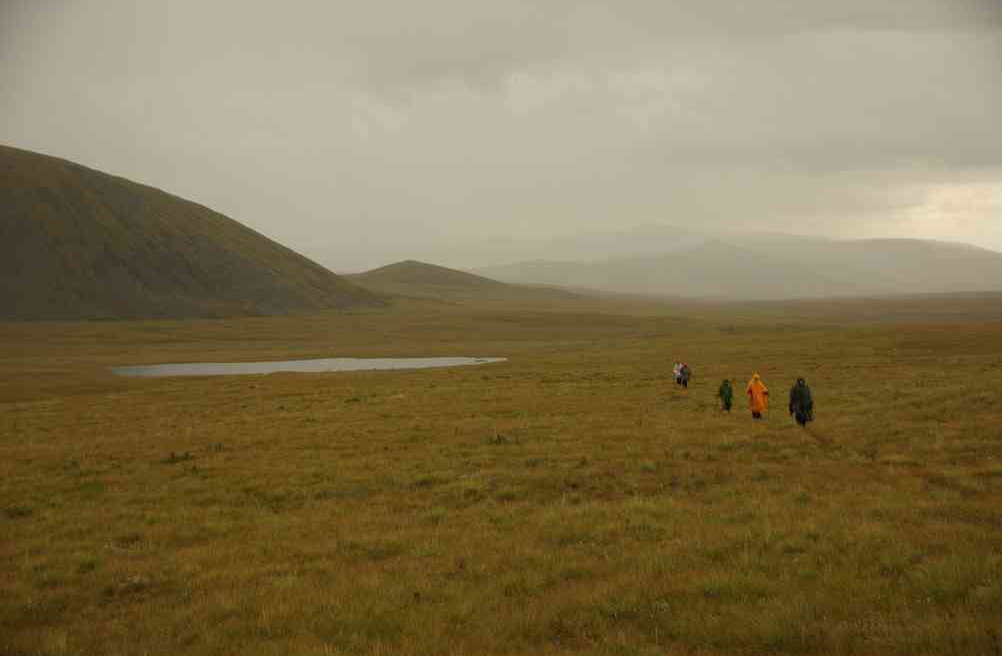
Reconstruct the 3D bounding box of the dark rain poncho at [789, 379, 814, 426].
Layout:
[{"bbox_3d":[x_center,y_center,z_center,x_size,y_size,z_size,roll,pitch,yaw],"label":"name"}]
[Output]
[{"bbox_3d":[10.720,2.690,57.500,0.830,1.760,0.580,0,1,3],"label":"dark rain poncho"}]

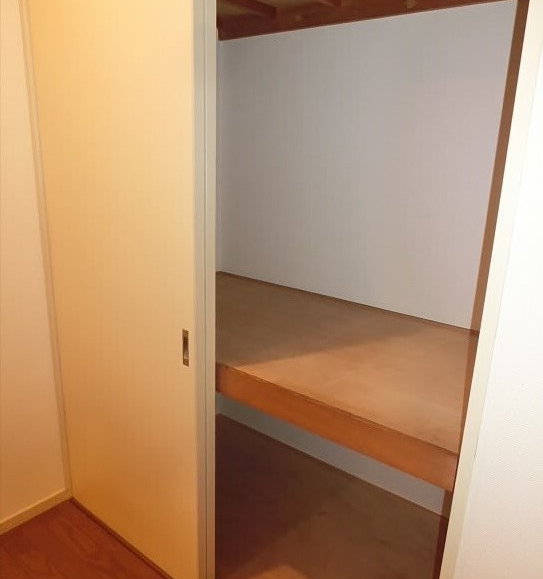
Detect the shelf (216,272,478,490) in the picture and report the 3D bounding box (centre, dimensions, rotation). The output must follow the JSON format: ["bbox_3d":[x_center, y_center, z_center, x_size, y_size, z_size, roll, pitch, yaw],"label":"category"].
[{"bbox_3d":[0.078,0.175,1.759,1.467,0.095,0.786,14,19,36],"label":"shelf"}]

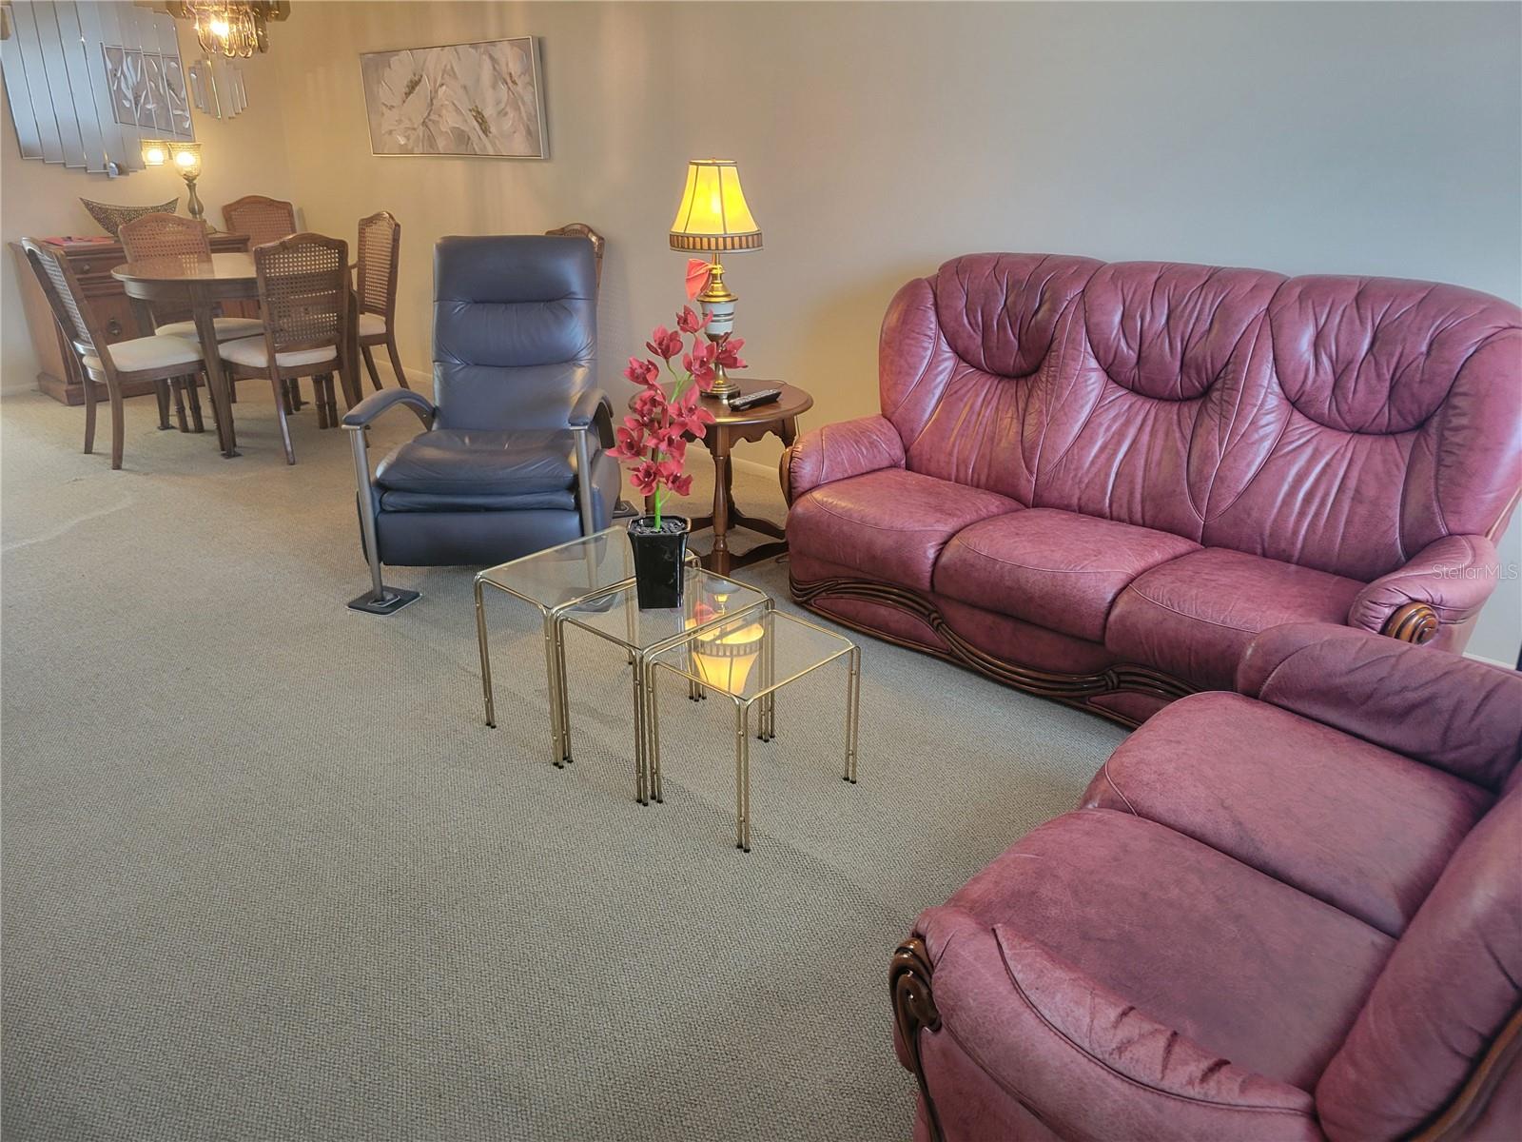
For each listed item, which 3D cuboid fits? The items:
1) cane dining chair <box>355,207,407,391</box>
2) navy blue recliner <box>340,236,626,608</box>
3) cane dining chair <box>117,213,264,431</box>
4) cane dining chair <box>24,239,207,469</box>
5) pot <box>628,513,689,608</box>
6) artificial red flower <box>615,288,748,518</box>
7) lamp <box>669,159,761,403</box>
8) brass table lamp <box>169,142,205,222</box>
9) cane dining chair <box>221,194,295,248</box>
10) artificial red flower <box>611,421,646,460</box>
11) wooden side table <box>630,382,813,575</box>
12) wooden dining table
[{"bbox_3d":[-2.142,-1.326,5.891,0.490,0.975,0.580,20,28,41],"label":"cane dining chair"},{"bbox_3d":[-0.862,-0.550,3.832,0.780,1.020,1.060,0,21,-1],"label":"navy blue recliner"},{"bbox_3d":[-2.788,-1.257,5.705,0.580,0.975,0.490,20,28,41],"label":"cane dining chair"},{"bbox_3d":[-2.780,-0.999,5.036,0.490,0.975,0.580,20,28,41],"label":"cane dining chair"},{"bbox_3d":[-0.232,-0.014,2.596,0.145,0.185,0.145,0,21,0],"label":"pot"},{"bbox_3d":[-0.176,-0.313,2.480,0.310,0.528,0.220,0,21,0],"label":"artificial red flower"},{"bbox_3d":[-0.135,-0.956,3.785,0.320,0.763,0.320,0,21,0],"label":"lamp"},{"bbox_3d":[-3.266,-2.197,6.590,0.190,0.497,0.190,20,28,41],"label":"brass table lamp"},{"bbox_3d":[-2.916,-1.748,6.978,0.580,0.975,0.490,20,28,41],"label":"cane dining chair"},{"bbox_3d":[-0.285,-0.283,2.460,0.085,0.090,0.060,0,21,0],"label":"artificial red flower"},{"bbox_3d":[-0.126,-0.331,3.957,0.620,0.527,0.620,0,21,0],"label":"wooden side table"},{"bbox_3d":[-2.437,-1.071,5.503,1.100,0.776,1.100,20,28,41],"label":"wooden dining table"}]

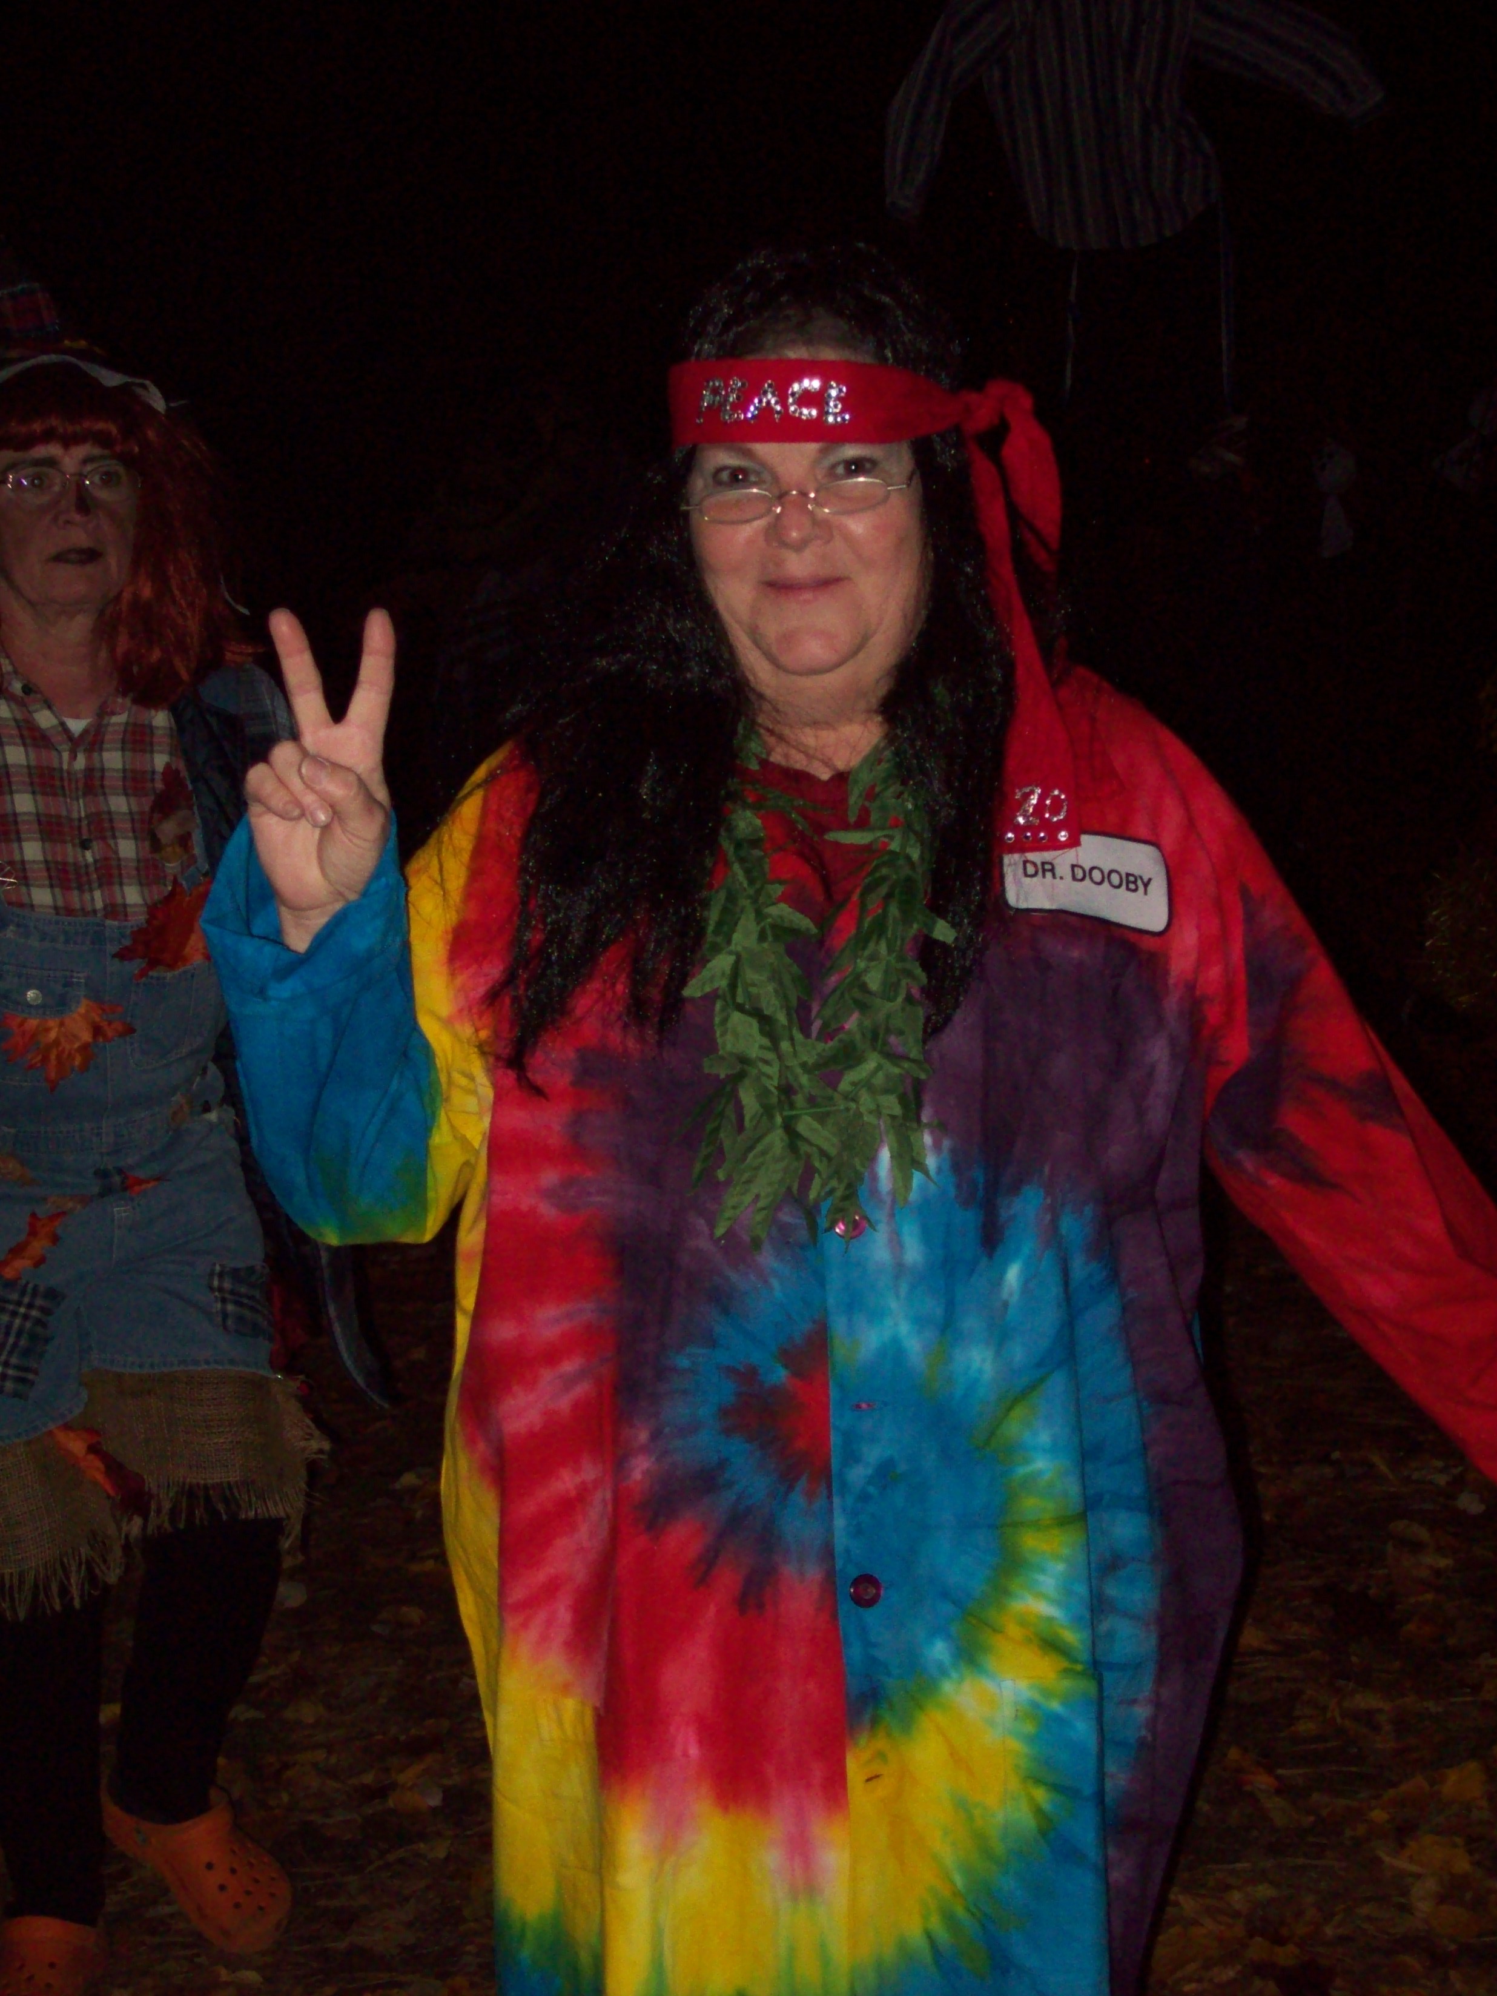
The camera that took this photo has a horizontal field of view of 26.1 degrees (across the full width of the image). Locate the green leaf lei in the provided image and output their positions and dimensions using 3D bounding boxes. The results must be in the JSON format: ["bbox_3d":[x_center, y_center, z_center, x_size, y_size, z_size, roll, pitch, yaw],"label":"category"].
[{"bbox_3d":[0.041,-0.009,1.870,0.165,0.310,0.180,0,9,0],"label":"green leaf lei"}]

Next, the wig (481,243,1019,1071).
[{"bbox_3d":[0.002,-0.199,1.920,0.320,0.480,0.270,1,9,7],"label":"wig"}]

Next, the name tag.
[{"bbox_3d":[0.192,-0.067,1.830,0.102,0.054,0.008,5,-20,-20],"label":"name tag"}]

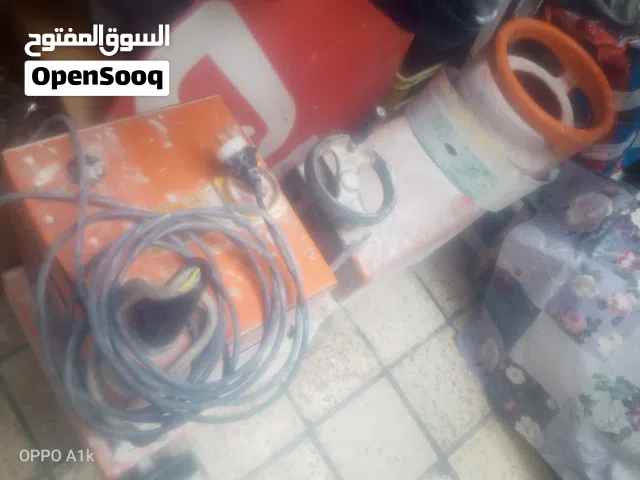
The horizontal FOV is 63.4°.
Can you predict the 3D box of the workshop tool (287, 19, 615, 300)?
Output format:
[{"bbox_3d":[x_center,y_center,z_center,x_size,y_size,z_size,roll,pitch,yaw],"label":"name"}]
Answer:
[{"bbox_3d":[0.300,-0.200,1.205,0.706,0.431,0.344,-29,80,-29],"label":"workshop tool"}]

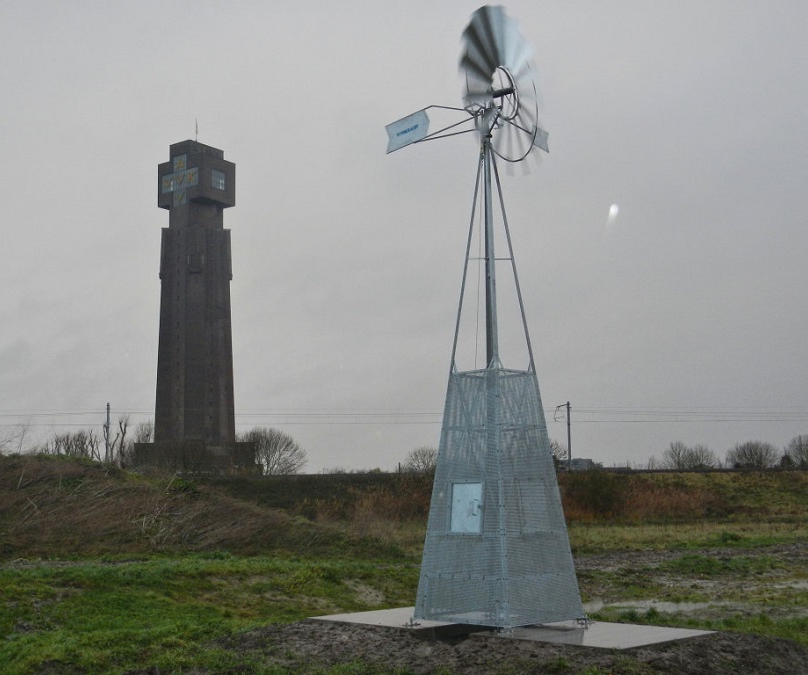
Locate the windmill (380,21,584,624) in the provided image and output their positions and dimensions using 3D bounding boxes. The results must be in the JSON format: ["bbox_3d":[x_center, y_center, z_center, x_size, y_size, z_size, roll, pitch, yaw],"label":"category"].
[{"bbox_3d":[0.882,-0.297,14.225,2.670,8.400,2.670,-8,-12,37],"label":"windmill"}]

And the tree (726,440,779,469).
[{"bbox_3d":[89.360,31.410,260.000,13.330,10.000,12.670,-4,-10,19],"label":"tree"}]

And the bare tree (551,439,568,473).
[{"bbox_3d":[23.430,19.170,160.000,4.730,5.840,4.500,-2,-10,8],"label":"bare tree"}]

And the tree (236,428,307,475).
[{"bbox_3d":[-27.440,24.750,210.000,14.910,11.800,14.170,1,-10,-7],"label":"tree"}]

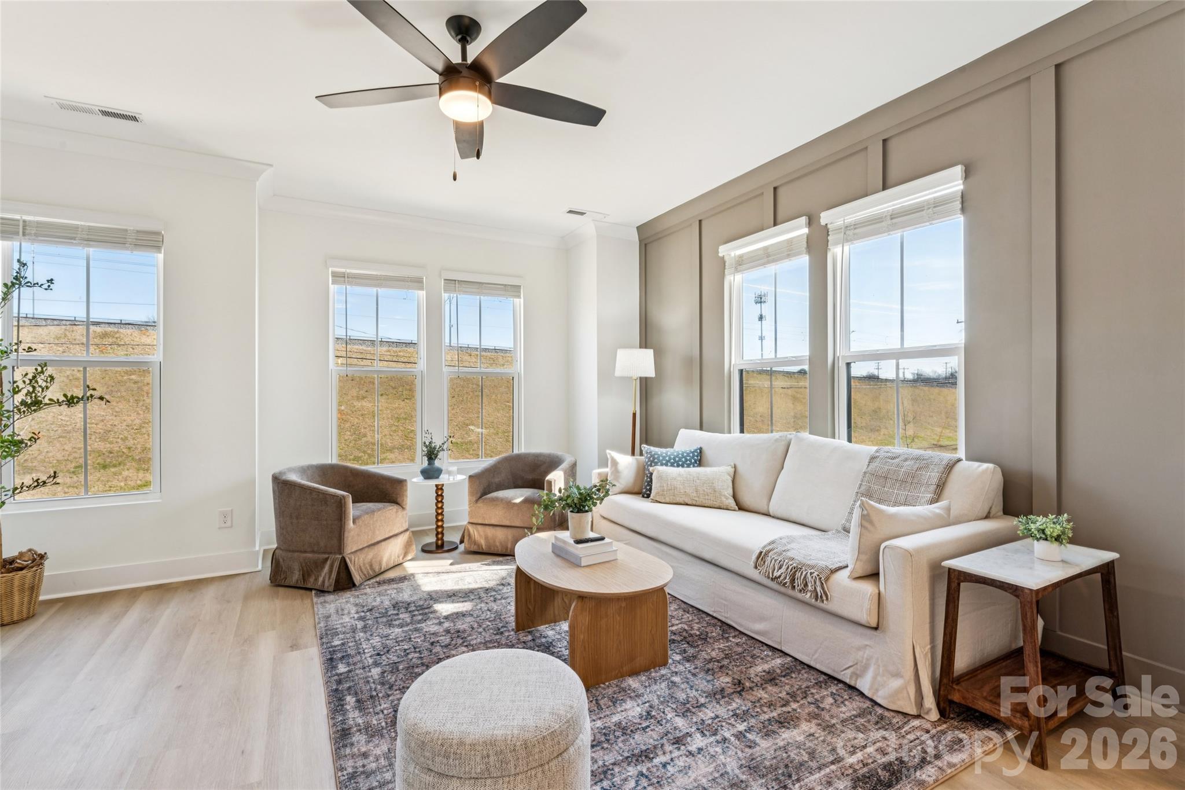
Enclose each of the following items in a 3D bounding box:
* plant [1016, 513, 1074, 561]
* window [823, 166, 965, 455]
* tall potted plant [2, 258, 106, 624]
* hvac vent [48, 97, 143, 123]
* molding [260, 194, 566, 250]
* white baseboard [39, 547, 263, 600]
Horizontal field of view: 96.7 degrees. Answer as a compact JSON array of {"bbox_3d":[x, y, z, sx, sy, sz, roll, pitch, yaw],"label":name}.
[{"bbox_3d":[1.727,0.546,1.996,0.145,0.137,0.145,0,0,-29],"label":"plant"},{"bbox_3d":[1.653,-0.270,2.928,0.120,1.668,0.768,0,0,-29],"label":"window"},{"bbox_3d":[-3.155,0.207,2.784,0.840,1.980,0.660,0,0,-29],"label":"tall potted plant"},{"bbox_3d":[-2.690,-1.538,2.870,0.395,0.015,0.135,0,0,-30],"label":"hvac vent"},{"bbox_3d":[-1.381,-1.493,4.652,2.620,0.095,0.095,0,0,-28],"label":"molding"},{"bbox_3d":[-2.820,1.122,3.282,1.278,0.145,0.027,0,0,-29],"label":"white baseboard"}]

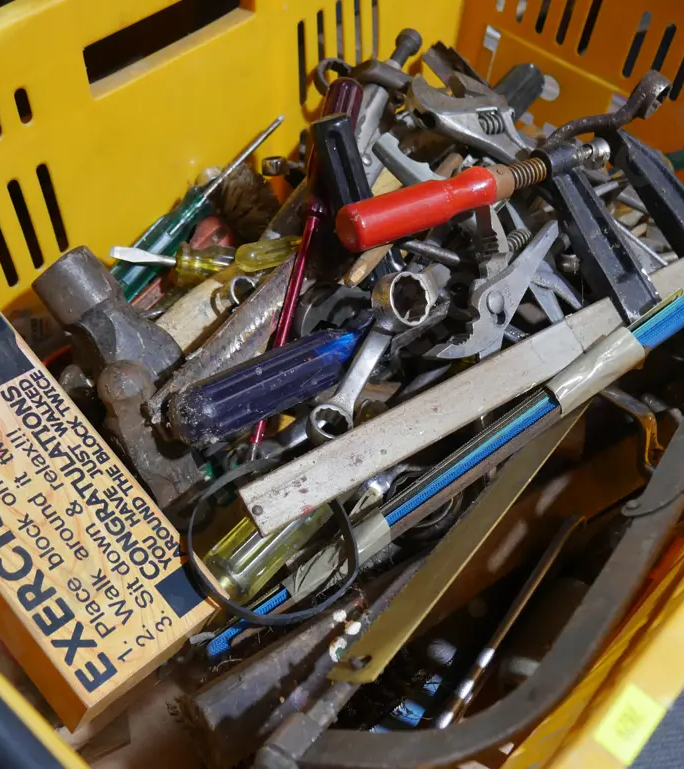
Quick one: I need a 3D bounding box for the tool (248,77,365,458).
[{"bbox_3d":[-0.024,-0.068,0.533,0.022,0.022,0.238,12,76,6],"label":"tool"}]

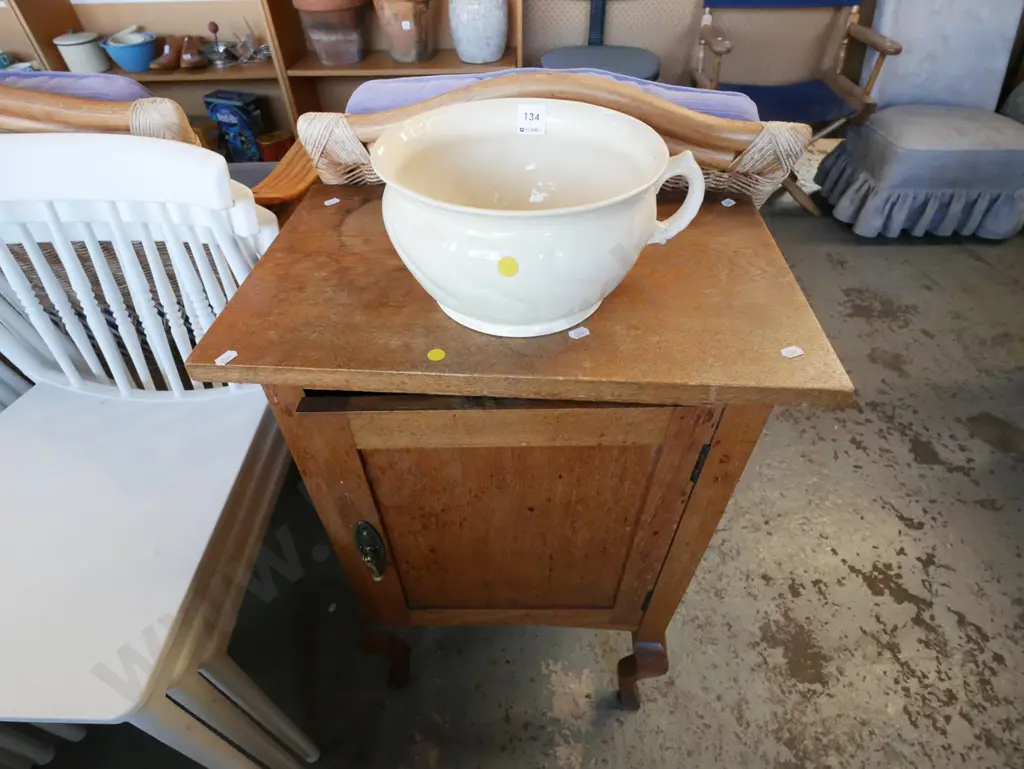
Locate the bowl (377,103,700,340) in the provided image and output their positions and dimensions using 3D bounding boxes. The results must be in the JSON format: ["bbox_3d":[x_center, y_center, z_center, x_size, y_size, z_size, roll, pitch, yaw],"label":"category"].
[{"bbox_3d":[0.025,-0.149,0.488,0.281,0.134,0.247,2,43,3],"label":"bowl"}]

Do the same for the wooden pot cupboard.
[{"bbox_3d":[0.012,0.142,0.824,0.550,0.749,0.374,2,43,3],"label":"wooden pot cupboard"}]

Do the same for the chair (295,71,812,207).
[{"bbox_3d":[0.080,-0.284,1.176,0.660,0.870,0.710,3,44,4],"label":"chair"}]

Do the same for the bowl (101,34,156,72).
[{"bbox_3d":[-1.389,-1.215,1.958,0.180,0.094,0.180,0,44,0],"label":"bowl"}]

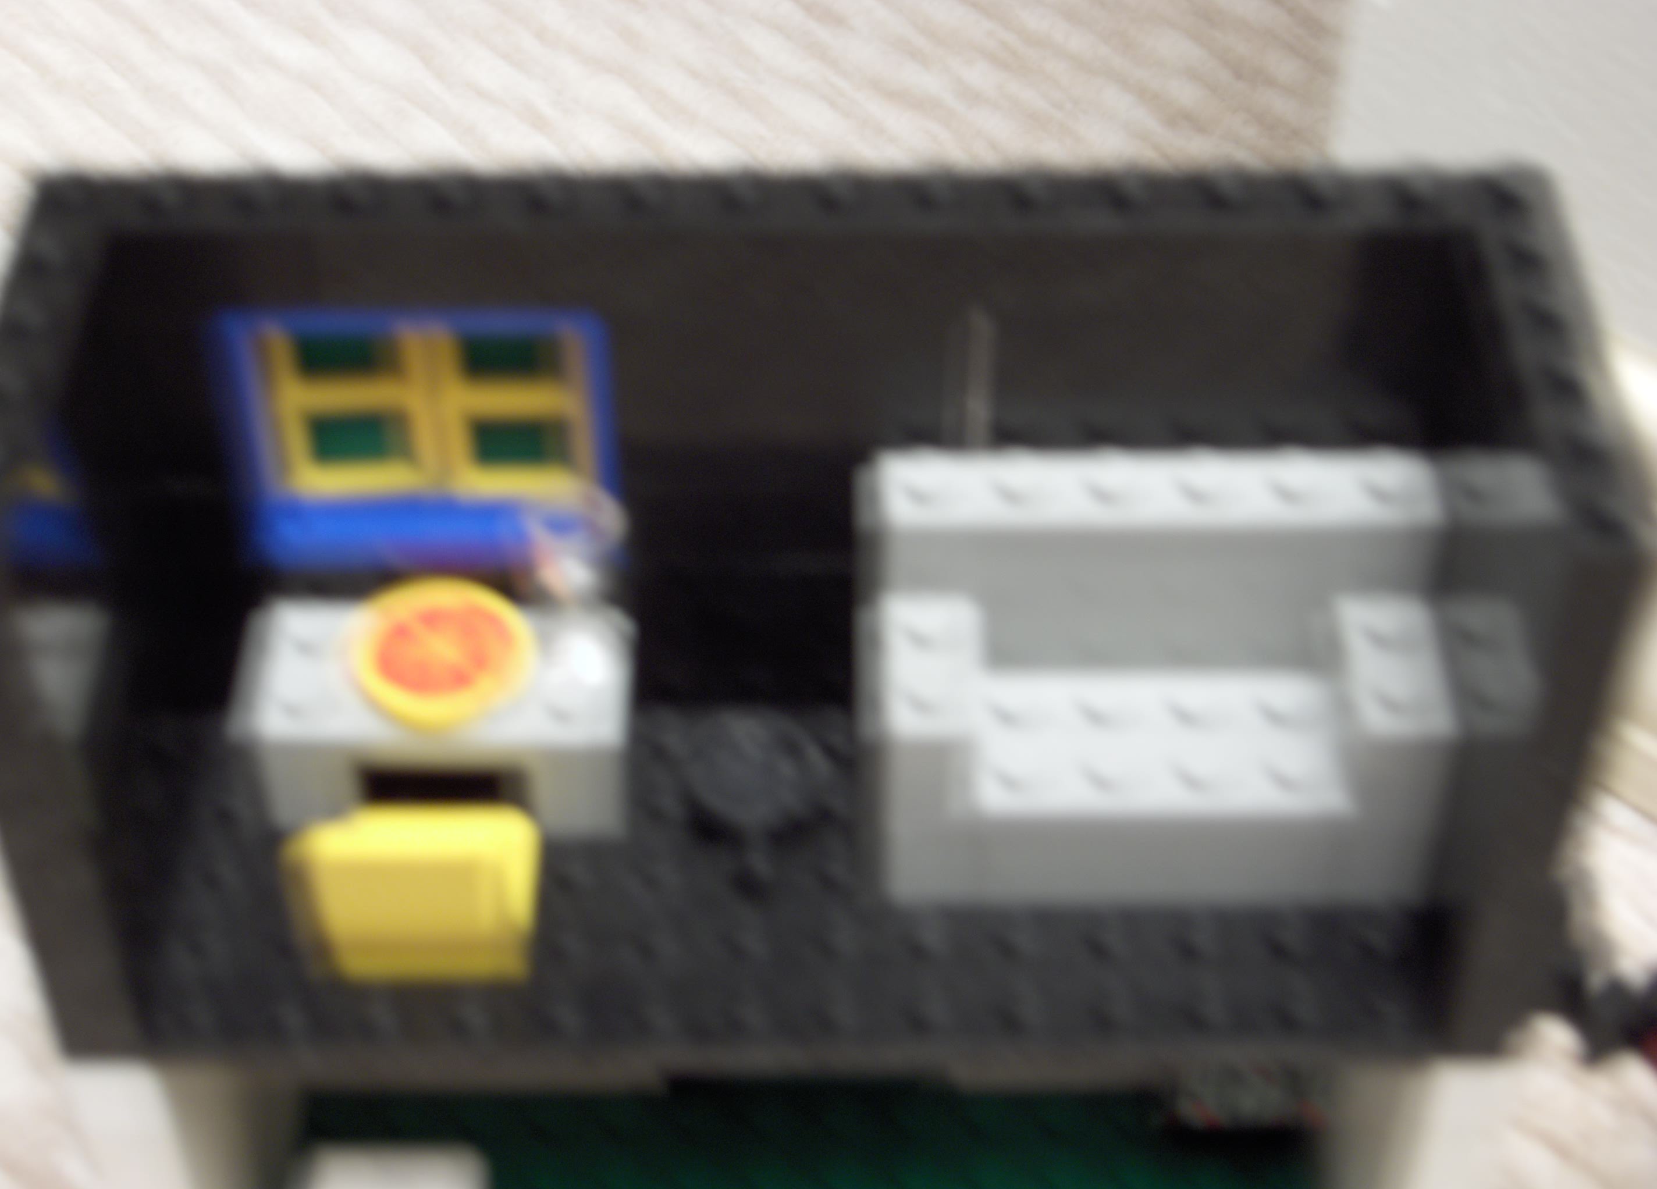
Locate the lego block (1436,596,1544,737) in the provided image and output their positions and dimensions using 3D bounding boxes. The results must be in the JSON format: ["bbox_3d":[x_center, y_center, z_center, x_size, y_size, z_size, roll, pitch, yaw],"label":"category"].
[{"bbox_3d":[0.057,0.009,0.229,0.008,0.011,0.016,0,44,2],"label":"lego block"}]

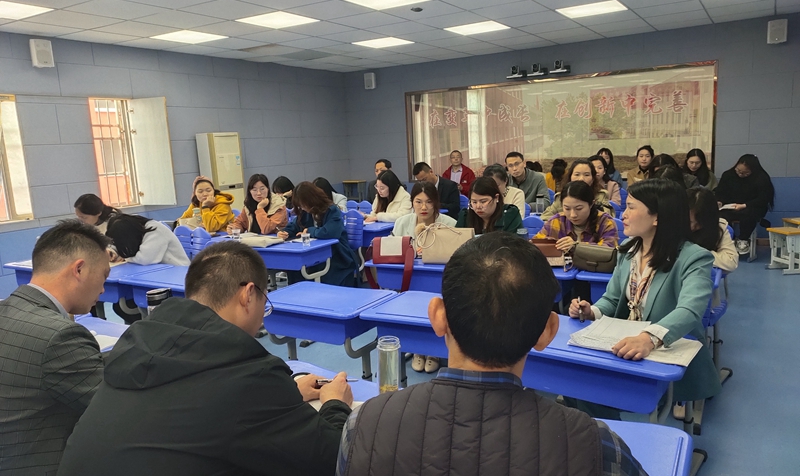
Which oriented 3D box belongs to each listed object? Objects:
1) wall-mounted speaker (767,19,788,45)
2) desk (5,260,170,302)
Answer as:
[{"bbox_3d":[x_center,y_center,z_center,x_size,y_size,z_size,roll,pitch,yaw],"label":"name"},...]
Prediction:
[{"bbox_3d":[4.142,-2.269,5.840,0.210,0.280,0.180,4,13,32],"label":"wall-mounted speaker"},{"bbox_3d":[-2.148,0.567,3.752,1.250,0.760,0.420,3,13,29],"label":"desk"}]

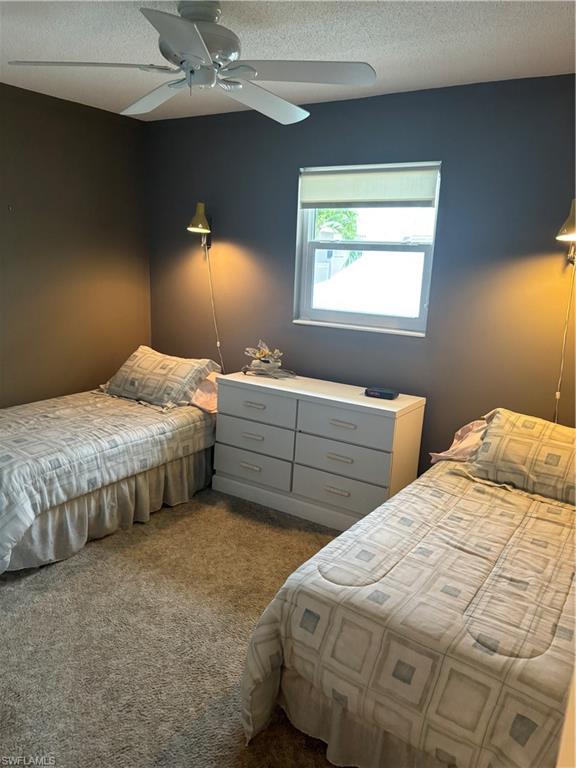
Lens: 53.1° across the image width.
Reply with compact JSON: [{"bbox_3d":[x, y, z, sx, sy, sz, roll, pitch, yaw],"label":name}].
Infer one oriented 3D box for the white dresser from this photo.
[{"bbox_3d":[0.159,0.395,3.631,1.235,0.768,0.433,11,16,31],"label":"white dresser"}]

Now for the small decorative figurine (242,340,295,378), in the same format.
[{"bbox_3d":[-0.127,-0.170,3.800,0.320,0.230,0.190,11,16,31],"label":"small decorative figurine"}]

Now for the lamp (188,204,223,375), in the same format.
[{"bbox_3d":[-0.602,-0.690,4.076,0.190,1.160,0.210,11,16,31],"label":"lamp"}]

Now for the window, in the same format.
[{"bbox_3d":[0.448,-0.813,3.501,0.909,0.960,0.100,11,16,31],"label":"window"}]

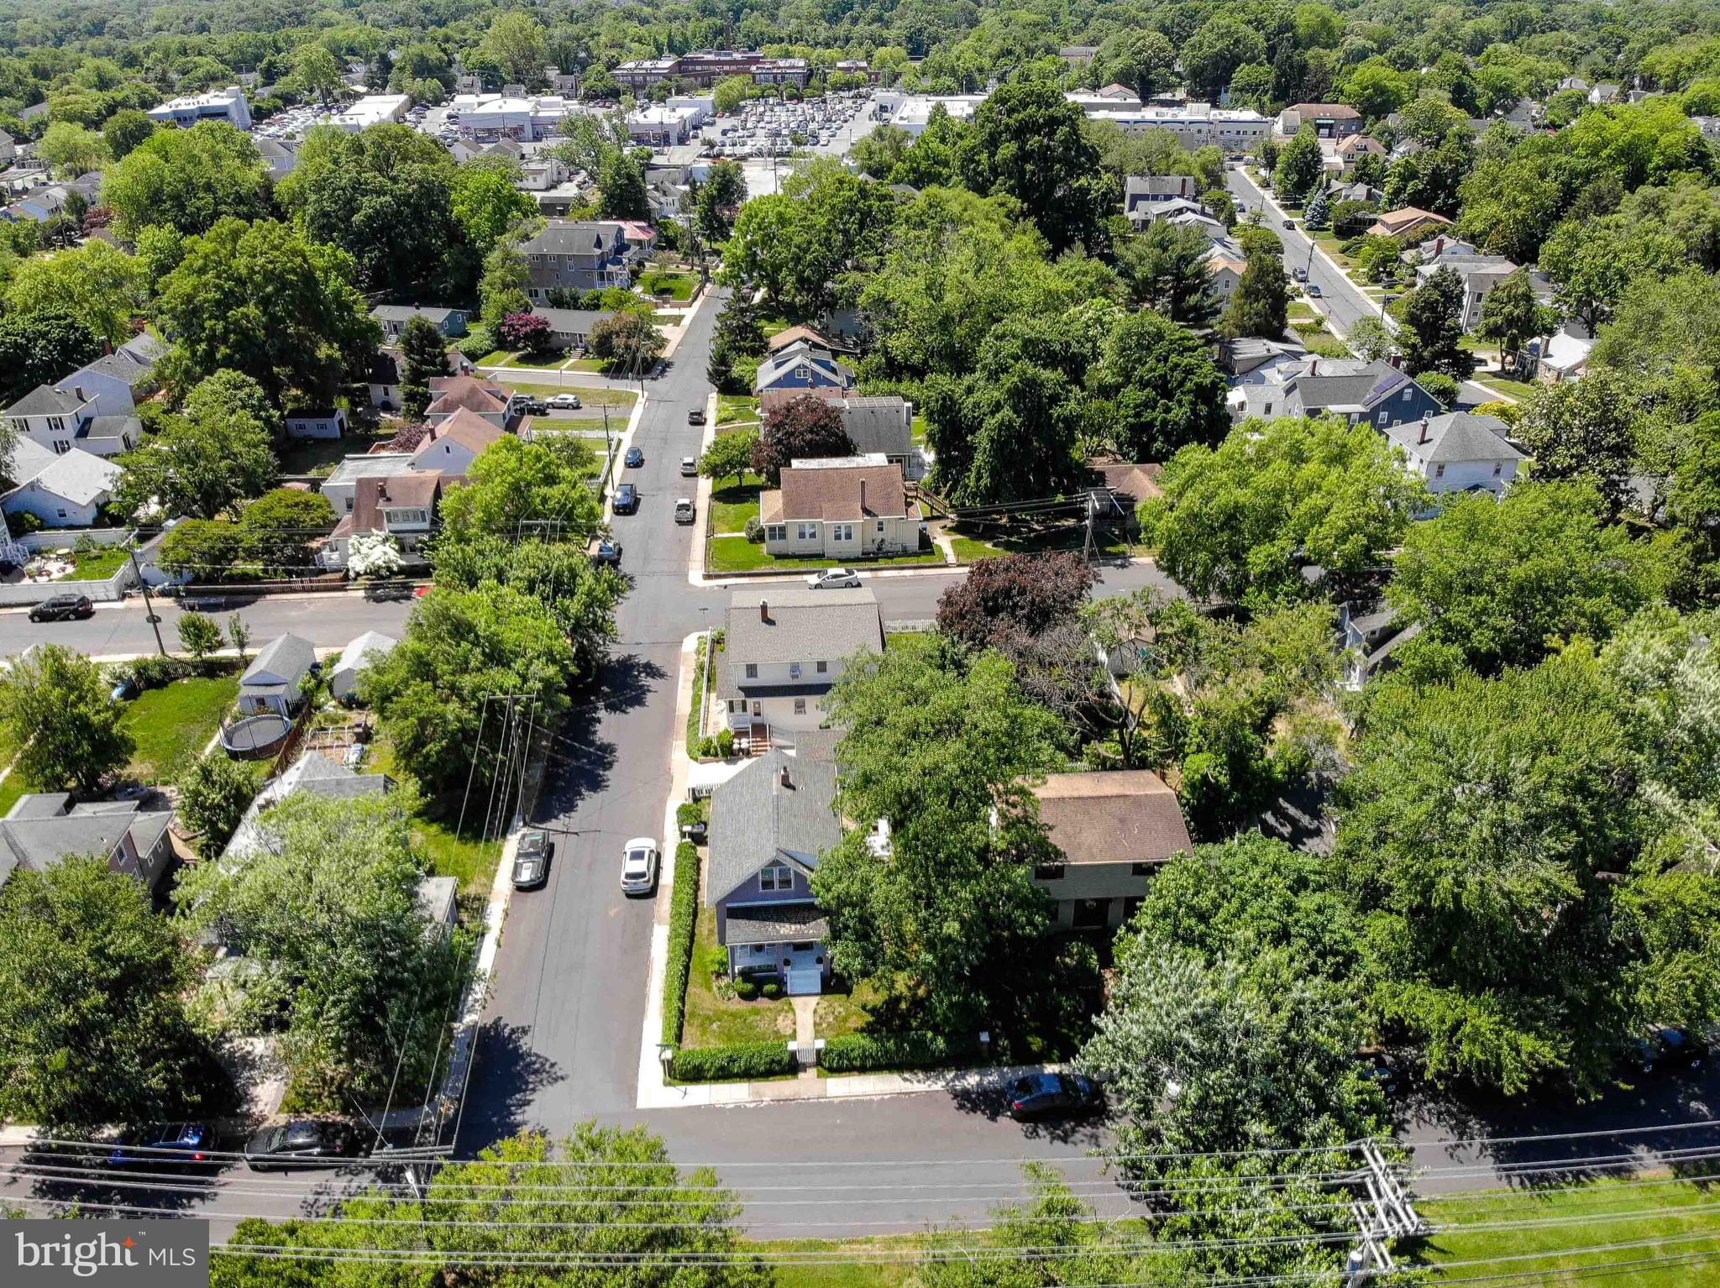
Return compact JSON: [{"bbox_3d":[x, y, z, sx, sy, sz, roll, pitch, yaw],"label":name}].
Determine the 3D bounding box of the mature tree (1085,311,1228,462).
[{"bbox_3d":[33.868,-29.101,136.158,15.390,17.610,15.080,0,29,0],"label":"mature tree"}]

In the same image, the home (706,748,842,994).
[{"bbox_3d":[-4.796,12.622,69.335,7.900,7.500,13.500,-2,29,-4],"label":"home"}]

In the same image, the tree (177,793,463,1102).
[{"bbox_3d":[-24.505,14.150,55.279,12.000,14.500,11.800,-2,29,-4],"label":"tree"}]

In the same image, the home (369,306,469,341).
[{"bbox_3d":[-68.158,-50.401,184.347,13.200,4.400,7.600,8,30,14],"label":"home"}]

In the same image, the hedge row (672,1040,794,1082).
[{"bbox_3d":[-6.492,21.325,60.998,6.400,1.400,1.050,-2,29,-4],"label":"hedge row"}]

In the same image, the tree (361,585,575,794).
[{"bbox_3d":[-25.000,3.550,77.512,13.000,13.000,13.000,0,29,0],"label":"tree"}]

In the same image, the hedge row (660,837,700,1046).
[{"bbox_3d":[-9.850,15.908,65.158,1.250,1.400,14.300,-2,29,-3],"label":"hedge row"}]

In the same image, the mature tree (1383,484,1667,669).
[{"bbox_3d":[49.602,-4.717,89.679,18.600,14.200,16.500,-2,29,-4],"label":"mature tree"}]

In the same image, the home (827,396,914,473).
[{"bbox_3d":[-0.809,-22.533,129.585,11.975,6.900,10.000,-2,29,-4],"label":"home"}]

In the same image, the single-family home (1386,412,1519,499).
[{"bbox_3d":[57.286,-17.749,115.674,9.300,8.500,10.200,-2,29,-4],"label":"single-family home"}]

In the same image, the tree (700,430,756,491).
[{"bbox_3d":[-14.652,-20.528,132.315,6.220,6.210,6.090,0,29,0],"label":"tree"}]

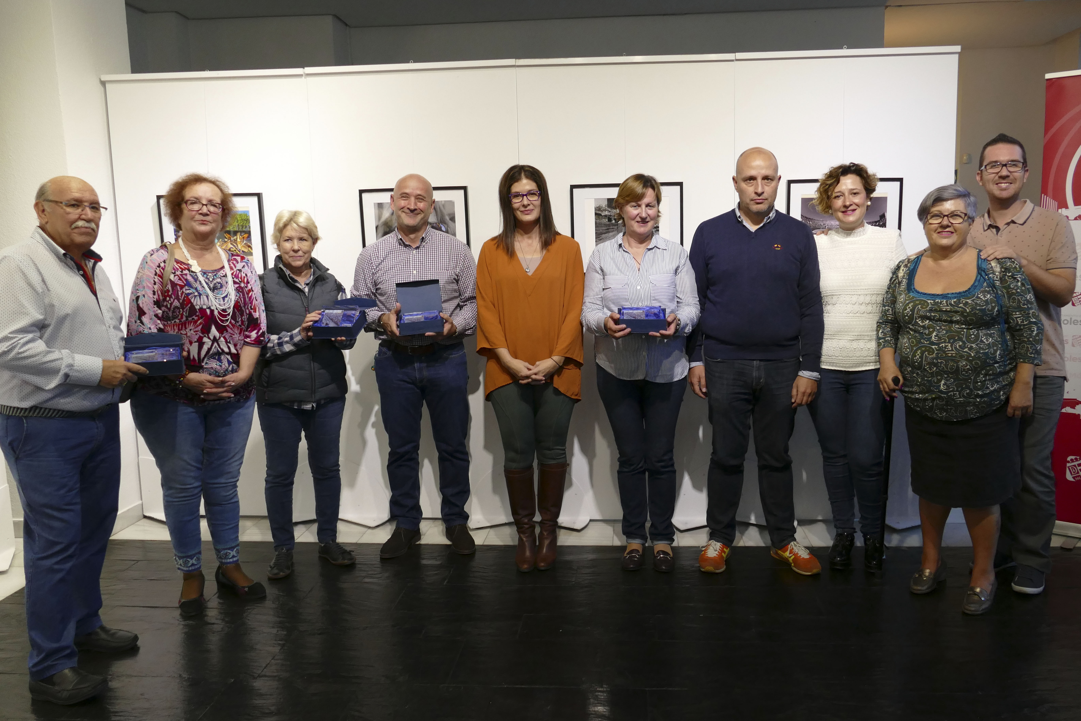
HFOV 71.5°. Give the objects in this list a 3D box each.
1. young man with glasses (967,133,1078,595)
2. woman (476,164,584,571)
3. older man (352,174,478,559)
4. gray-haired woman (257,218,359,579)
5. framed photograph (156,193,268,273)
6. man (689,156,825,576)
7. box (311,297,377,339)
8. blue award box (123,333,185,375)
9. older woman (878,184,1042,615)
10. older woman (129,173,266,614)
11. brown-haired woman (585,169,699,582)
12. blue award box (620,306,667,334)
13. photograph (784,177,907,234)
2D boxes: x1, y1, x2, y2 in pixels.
[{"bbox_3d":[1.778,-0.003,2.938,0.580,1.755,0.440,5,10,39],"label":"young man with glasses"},{"bbox_3d":[-0.032,0.037,3.139,0.440,1.685,0.320,-1,7,2],"label":"woman"},{"bbox_3d":[-0.549,0.035,3.334,0.560,1.700,0.420,-1,7,1],"label":"older man"},{"bbox_3d":[-0.973,0.137,3.141,0.450,1.520,0.400,-4,8,-24],"label":"gray-haired woman"},{"bbox_3d":[-1.603,-0.596,3.669,0.517,0.417,0.030,-1,7,4],"label":"framed photograph"},{"bbox_3d":[0.898,0.009,3.147,0.560,1.740,0.340,0,7,12],"label":"man"},{"bbox_3d":[-0.800,-0.164,3.077,0.180,0.085,0.270,0,18,8],"label":"box"},{"bbox_3d":[-1.305,-0.022,2.542,0.180,0.085,0.260,-2,15,-27],"label":"blue award box"},{"bbox_3d":[1.572,0.127,2.824,0.550,1.560,0.410,4,9,34],"label":"older woman"},{"bbox_3d":[-1.267,0.118,2.859,0.510,1.640,0.400,-6,9,-36],"label":"older woman"},{"bbox_3d":[0.425,0.062,3.083,0.475,1.635,0.390,0,7,8],"label":"brown-haired woman"},{"bbox_3d":[0.396,-0.155,2.900,0.182,0.060,0.130,-1,21,4],"label":"blue award box"},{"bbox_3d":[1.435,-0.640,3.541,0.532,0.425,0.025,-1,7,4],"label":"photograph"}]

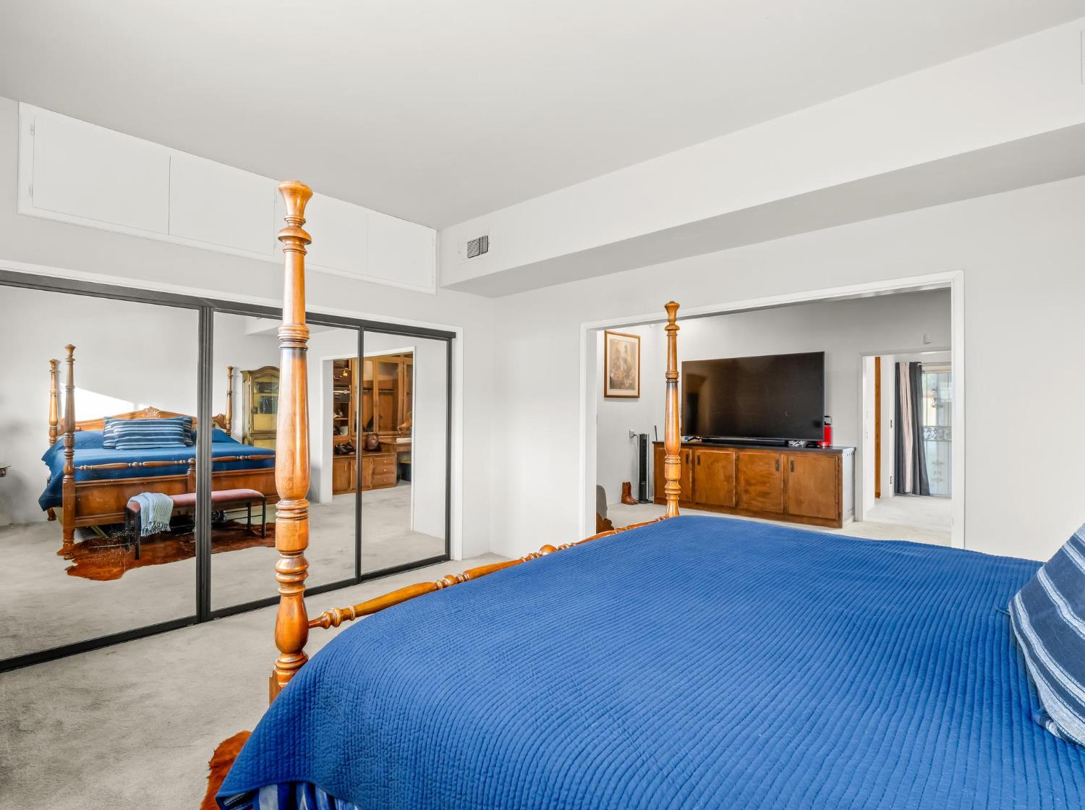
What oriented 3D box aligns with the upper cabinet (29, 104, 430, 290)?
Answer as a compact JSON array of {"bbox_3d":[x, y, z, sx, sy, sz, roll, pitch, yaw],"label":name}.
[{"bbox_3d":[-1.976,-1.285,3.678,0.400,0.586,2.574,-1,-1,44],"label":"upper cabinet"}]

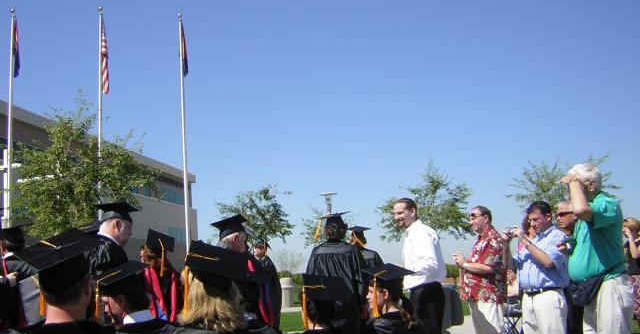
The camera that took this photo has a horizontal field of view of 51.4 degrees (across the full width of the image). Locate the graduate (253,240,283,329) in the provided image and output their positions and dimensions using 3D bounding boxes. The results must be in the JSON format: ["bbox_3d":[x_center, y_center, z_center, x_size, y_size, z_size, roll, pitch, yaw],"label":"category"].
[{"bbox_3d":[-0.854,2.054,10.619,0.420,1.770,0.550,3,-11,-35],"label":"graduate"}]

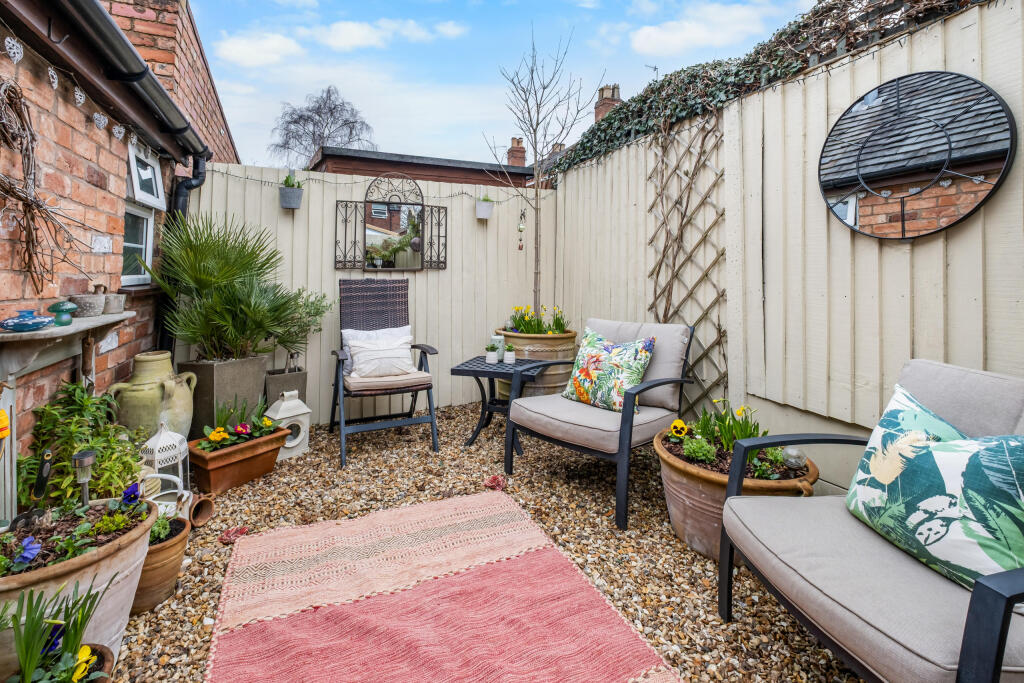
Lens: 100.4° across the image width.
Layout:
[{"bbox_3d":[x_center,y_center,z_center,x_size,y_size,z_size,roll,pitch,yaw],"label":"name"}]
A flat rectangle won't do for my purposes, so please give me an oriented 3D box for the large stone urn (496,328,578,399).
[{"bbox_3d":[0.191,0.249,3.330,0.630,0.600,0.630,0,5,0],"label":"large stone urn"}]

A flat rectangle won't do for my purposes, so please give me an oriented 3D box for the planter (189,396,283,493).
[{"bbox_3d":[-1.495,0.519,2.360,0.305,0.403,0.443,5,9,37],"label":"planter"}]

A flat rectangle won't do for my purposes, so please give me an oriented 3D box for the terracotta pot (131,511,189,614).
[{"bbox_3d":[-1.235,0.765,1.443,0.250,0.220,0.250,0,5,0],"label":"terracotta pot"}]

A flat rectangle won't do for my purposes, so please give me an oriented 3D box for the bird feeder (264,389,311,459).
[{"bbox_3d":[-1.350,0.487,2.600,0.190,0.380,0.180,-5,7,-42],"label":"bird feeder"}]

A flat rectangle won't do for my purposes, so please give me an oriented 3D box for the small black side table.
[{"bbox_3d":[-0.056,0.399,2.800,0.545,0.490,0.440,2,5,18],"label":"small black side table"}]

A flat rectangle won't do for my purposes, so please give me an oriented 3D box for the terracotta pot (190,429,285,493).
[{"bbox_3d":[-1.492,0.624,2.355,0.275,0.197,0.423,5,9,37],"label":"terracotta pot"}]

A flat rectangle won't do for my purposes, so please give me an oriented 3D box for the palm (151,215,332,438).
[{"bbox_3d":[-1.701,-0.064,2.655,0.964,1.455,0.806,-3,8,-24],"label":"palm"}]

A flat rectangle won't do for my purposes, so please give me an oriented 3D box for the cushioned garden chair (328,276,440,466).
[{"bbox_3d":[-0.820,0.116,2.763,0.590,1.052,0.649,-3,8,-24],"label":"cushioned garden chair"}]

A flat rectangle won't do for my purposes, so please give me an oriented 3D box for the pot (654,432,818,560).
[{"bbox_3d":[0.885,0.632,1.790,0.620,0.370,0.620,2,6,26],"label":"pot"}]

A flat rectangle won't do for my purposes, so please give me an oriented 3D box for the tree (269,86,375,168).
[{"bbox_3d":[-8.078,-7.129,18.000,4.300,6.800,4.300,-2,7,-18],"label":"tree"}]

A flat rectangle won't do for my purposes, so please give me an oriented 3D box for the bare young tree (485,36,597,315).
[{"bbox_3d":[0.238,-1.240,3.330,0.870,2.250,0.800,0,5,0],"label":"bare young tree"}]

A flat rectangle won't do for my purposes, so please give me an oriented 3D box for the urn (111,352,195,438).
[{"bbox_3d":[-1.800,0.400,2.150,0.350,0.660,0.350,-5,7,-42],"label":"urn"}]

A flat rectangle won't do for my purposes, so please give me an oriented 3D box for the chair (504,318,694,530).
[{"bbox_3d":[0.485,0.321,2.340,0.780,0.810,0.740,-5,7,-43],"label":"chair"}]

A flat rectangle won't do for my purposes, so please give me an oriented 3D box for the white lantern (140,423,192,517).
[{"bbox_3d":[-1.662,0.566,2.045,0.236,0.433,0.236,-4,8,-30],"label":"white lantern"}]

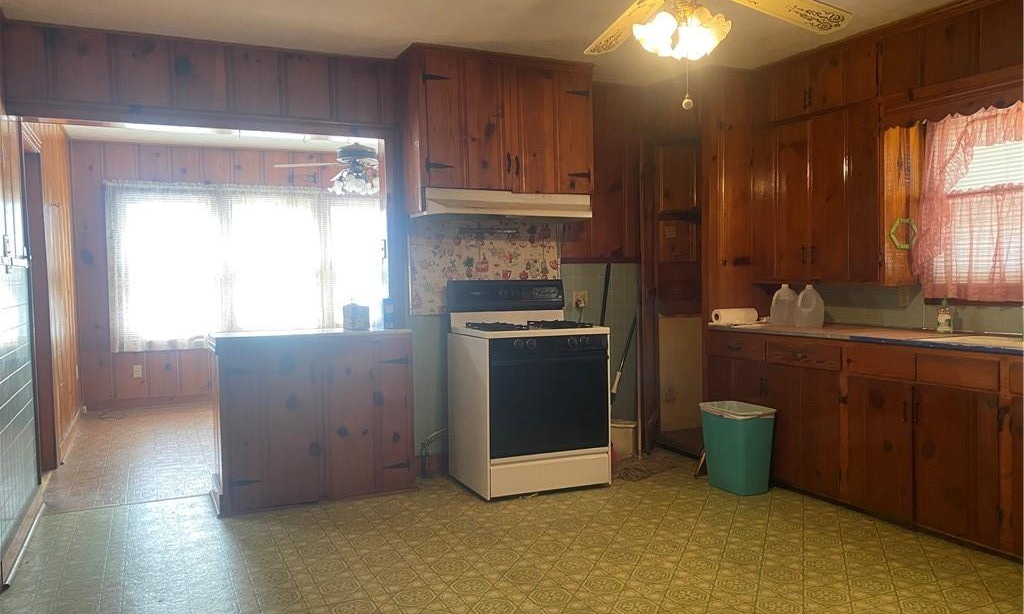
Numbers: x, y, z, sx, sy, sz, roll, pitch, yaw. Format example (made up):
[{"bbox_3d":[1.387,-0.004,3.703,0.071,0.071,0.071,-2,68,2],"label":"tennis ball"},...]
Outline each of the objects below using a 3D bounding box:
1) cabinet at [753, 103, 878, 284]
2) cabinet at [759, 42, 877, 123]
[{"bbox_3d":[1.938,-0.653,4.685,0.293,1.014,0.998,-2,3,-25],"label":"cabinet"},{"bbox_3d":[1.919,-1.333,4.671,0.293,0.346,0.954,-2,3,-25],"label":"cabinet"}]

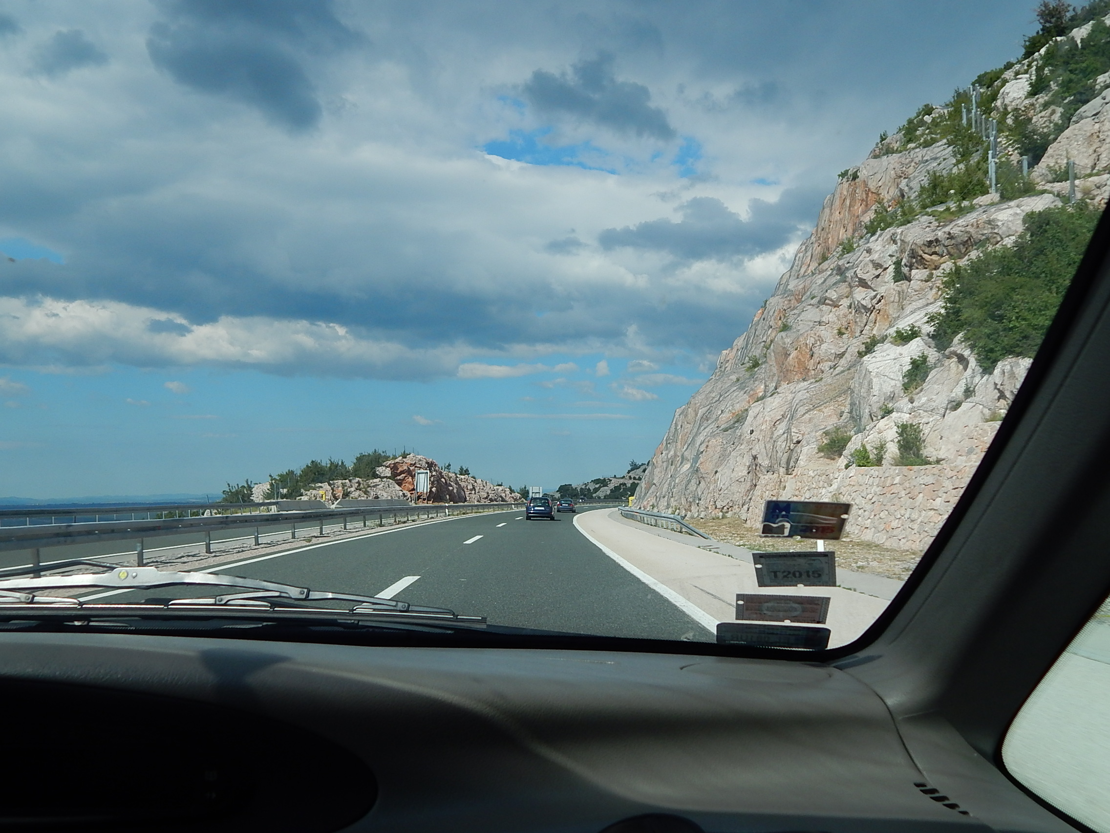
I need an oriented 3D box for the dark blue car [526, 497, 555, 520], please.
[{"bbox_3d":[-0.920,5.924,64.000,1.690,1.480,4.050,0,-5,2],"label":"dark blue car"}]

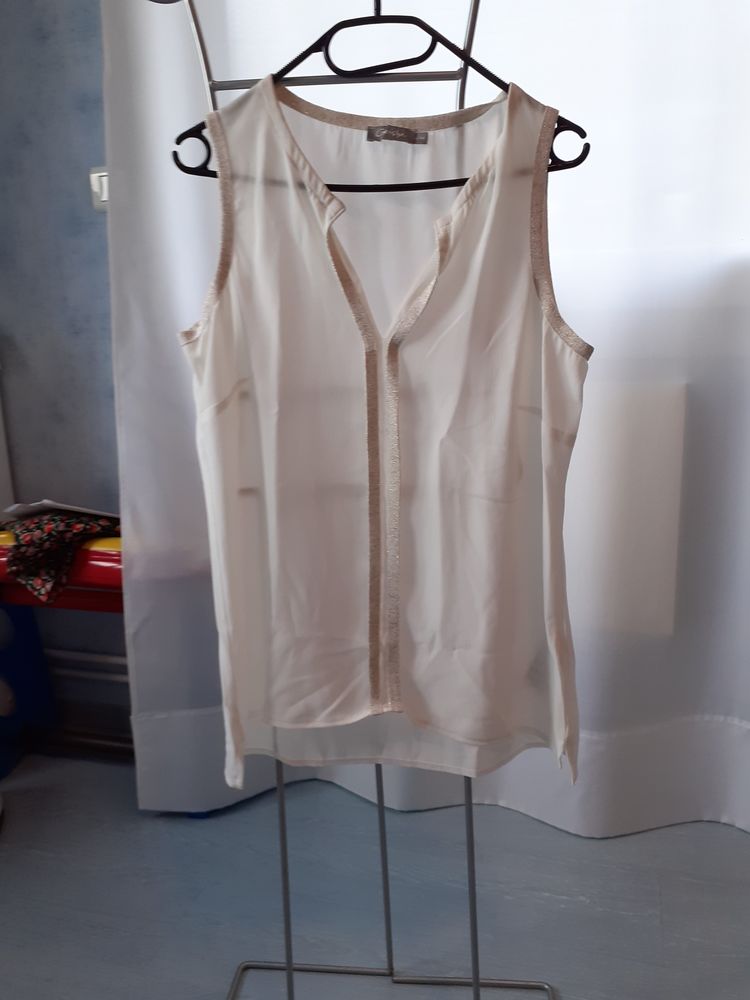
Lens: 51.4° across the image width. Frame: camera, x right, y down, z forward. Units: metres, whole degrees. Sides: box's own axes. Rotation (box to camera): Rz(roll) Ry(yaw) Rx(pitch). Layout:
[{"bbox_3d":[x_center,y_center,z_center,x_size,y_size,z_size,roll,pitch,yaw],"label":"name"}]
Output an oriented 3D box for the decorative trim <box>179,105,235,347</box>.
[{"bbox_3d":[-0.171,-0.275,0.790,0.058,0.240,0.040,0,5,3],"label":"decorative trim"}]

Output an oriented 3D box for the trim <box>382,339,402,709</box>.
[{"bbox_3d":[0.018,0.024,0.800,0.018,0.380,0.012,0,5,3],"label":"trim"}]

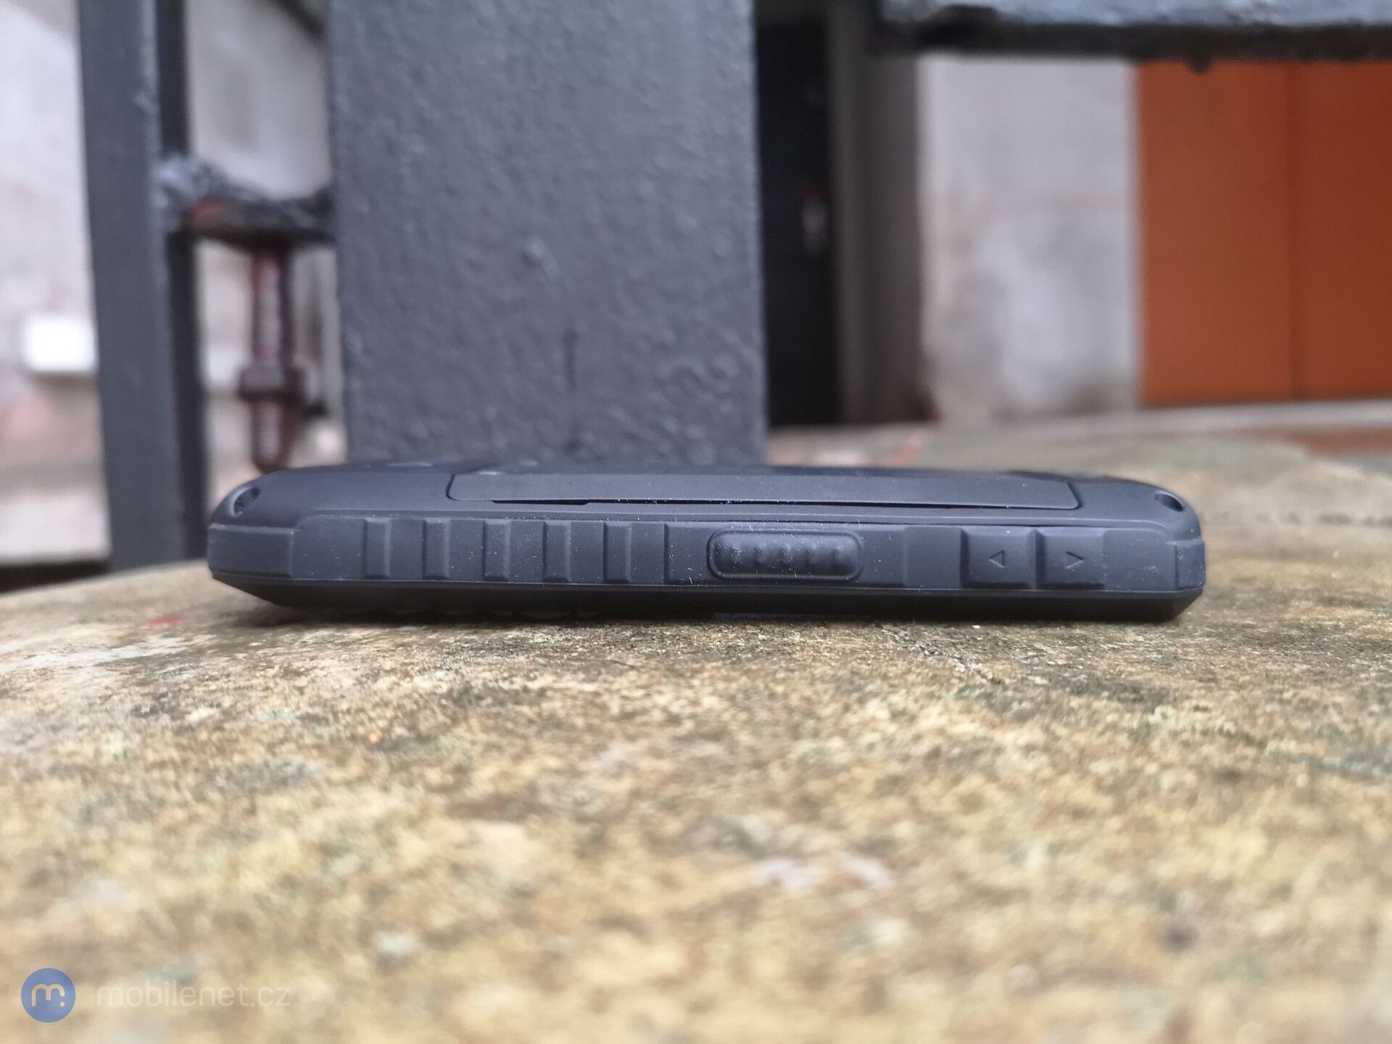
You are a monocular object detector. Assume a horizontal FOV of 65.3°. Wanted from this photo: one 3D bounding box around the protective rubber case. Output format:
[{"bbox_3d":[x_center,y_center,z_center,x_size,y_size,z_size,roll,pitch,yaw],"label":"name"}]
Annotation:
[{"bbox_3d":[0.002,0.001,0.174,0.139,0.019,0.061,1,3,3],"label":"protective rubber case"}]

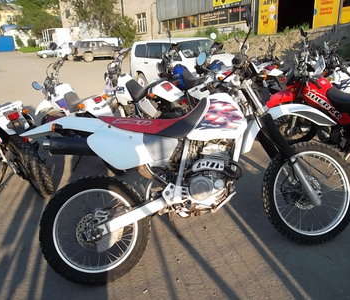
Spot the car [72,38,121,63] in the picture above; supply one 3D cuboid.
[{"bbox_3d":[-6.663,-8.507,27.000,4.400,1.740,1.730,-16,22,-35],"label":"car"}]

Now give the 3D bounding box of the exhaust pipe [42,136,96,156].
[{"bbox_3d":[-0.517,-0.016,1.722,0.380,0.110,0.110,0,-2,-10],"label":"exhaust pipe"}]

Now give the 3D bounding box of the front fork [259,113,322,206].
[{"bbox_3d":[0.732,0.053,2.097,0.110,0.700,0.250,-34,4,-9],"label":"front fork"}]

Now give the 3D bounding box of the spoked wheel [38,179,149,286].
[{"bbox_3d":[-0.468,0.480,1.876,0.665,0.665,0.115,-8,-1,-10],"label":"spoked wheel"}]

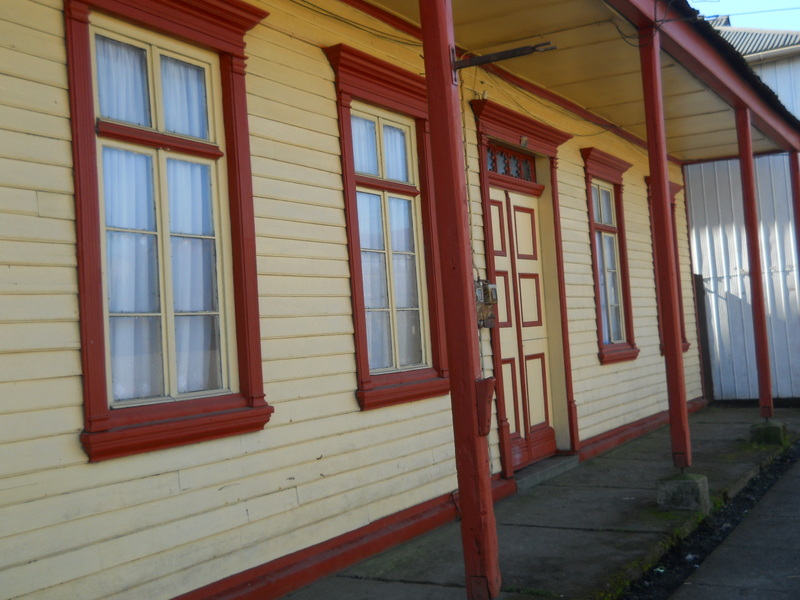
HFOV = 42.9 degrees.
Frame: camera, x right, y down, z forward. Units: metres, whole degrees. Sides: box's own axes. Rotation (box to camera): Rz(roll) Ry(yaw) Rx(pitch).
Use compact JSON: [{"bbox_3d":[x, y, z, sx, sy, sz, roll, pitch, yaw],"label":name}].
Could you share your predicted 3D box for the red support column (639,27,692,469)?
[{"bbox_3d":[1.921,-0.396,7.364,0.117,3.187,0.117,-5,-2,29],"label":"red support column"}]

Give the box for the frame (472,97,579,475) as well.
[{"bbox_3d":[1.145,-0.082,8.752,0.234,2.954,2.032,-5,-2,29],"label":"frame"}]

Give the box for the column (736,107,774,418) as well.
[{"bbox_3d":[3.668,-0.402,10.530,0.117,3.206,0.117,-5,-2,29],"label":"column"}]

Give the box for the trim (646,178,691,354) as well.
[{"bbox_3d":[3.451,-0.420,12.952,0.182,2.179,1.408,-5,-2,29],"label":"trim"}]

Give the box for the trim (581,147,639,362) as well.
[{"bbox_3d":[2.259,-0.432,10.796,0.182,2.198,1.440,-5,-2,29],"label":"trim"}]

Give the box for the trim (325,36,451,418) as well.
[{"bbox_3d":[-0.026,-0.429,6.656,0.182,2.208,1.424,-5,-2,29],"label":"trim"}]

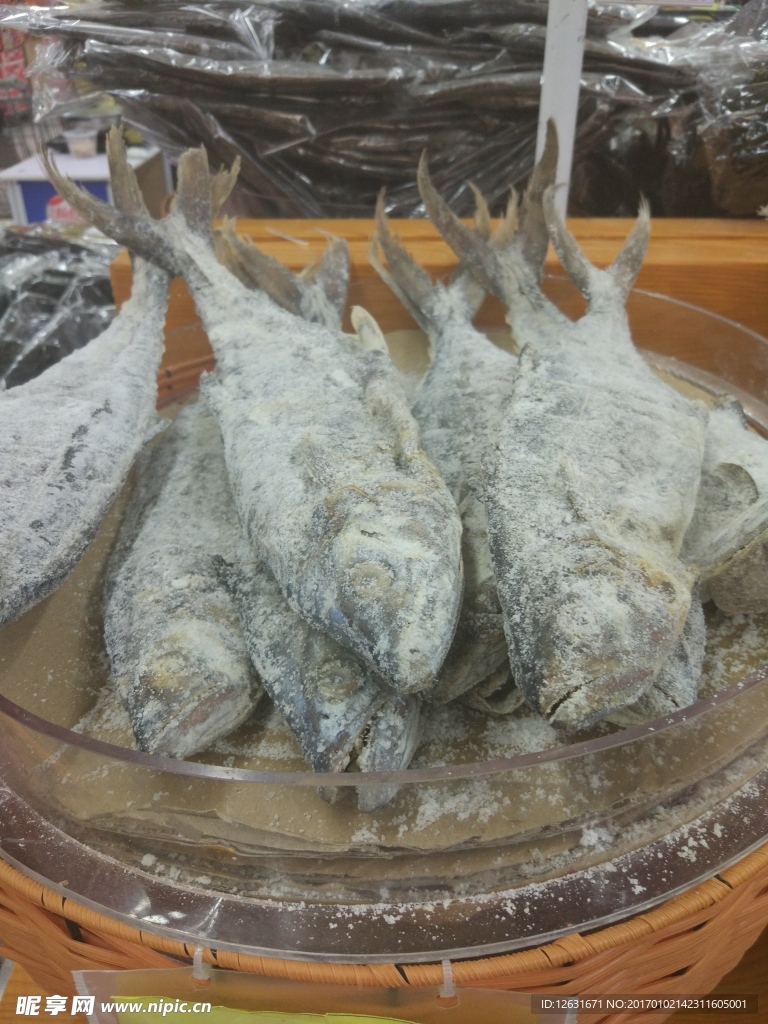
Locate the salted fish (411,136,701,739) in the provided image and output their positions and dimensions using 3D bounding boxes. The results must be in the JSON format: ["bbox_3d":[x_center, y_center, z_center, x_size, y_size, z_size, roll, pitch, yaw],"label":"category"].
[{"bbox_3d":[0.117,-0.064,0.443,0.108,0.060,0.405,7,47,12],"label":"salted fish"}]

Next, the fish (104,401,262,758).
[{"bbox_3d":[-0.083,-0.048,0.448,0.090,0.058,0.385,0,47,3],"label":"fish"}]

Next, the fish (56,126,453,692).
[{"bbox_3d":[-0.071,-0.085,0.423,0.112,0.060,0.420,-16,52,-20],"label":"fish"}]

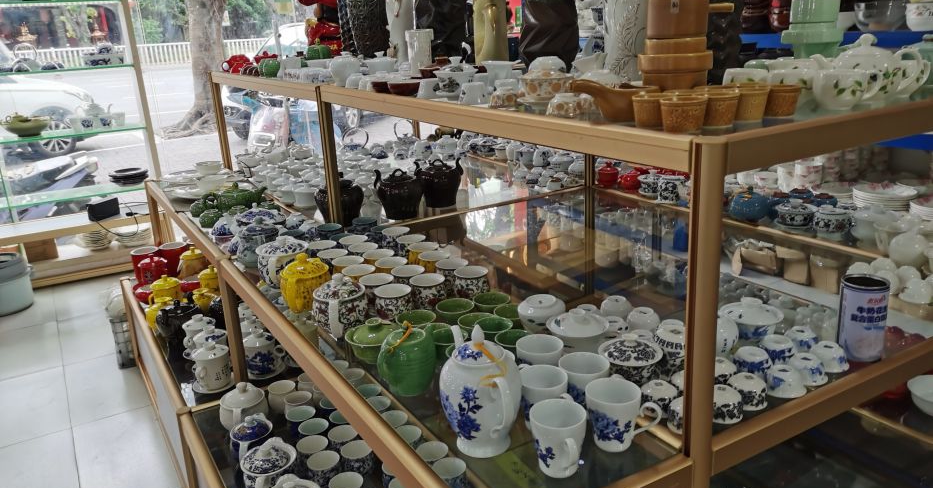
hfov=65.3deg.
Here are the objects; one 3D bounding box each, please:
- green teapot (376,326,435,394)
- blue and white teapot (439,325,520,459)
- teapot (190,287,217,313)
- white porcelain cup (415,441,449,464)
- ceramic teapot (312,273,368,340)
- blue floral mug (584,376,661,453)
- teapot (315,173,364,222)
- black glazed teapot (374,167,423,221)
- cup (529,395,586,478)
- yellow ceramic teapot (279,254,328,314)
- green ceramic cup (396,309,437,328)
[{"bbox_3d":[-0.092,0.177,1.153,0.083,0.108,0.122,8,21,34],"label":"green teapot"},{"bbox_3d":[0.017,0.189,0.973,0.108,0.178,0.177,-10,18,-18],"label":"blue and white teapot"},{"bbox_3d":[-0.896,0.199,2.484,0.088,0.104,0.104,7,20,29],"label":"teapot"},{"bbox_3d":[-0.071,0.467,1.550,0.071,0.058,0.071,-3,17,1],"label":"white porcelain cup"},{"bbox_3d":[-0.242,0.114,1.397,0.103,0.117,0.135,-4,17,-2],"label":"ceramic teapot"},{"bbox_3d":[0.211,0.234,0.982,0.100,0.081,0.074,0,17,10],"label":"blue floral mug"},{"bbox_3d":[-0.383,-0.142,2.185,0.143,0.145,0.160,-2,17,5],"label":"teapot"},{"bbox_3d":[-0.198,-0.152,2.148,0.148,0.144,0.124,-7,18,-13],"label":"black glazed teapot"},{"bbox_3d":[0.118,0.249,0.905,0.070,0.078,0.089,-7,18,-13],"label":"cup"},{"bbox_3d":[-0.326,0.079,1.470,0.096,0.117,0.125,2,18,17],"label":"yellow ceramic teapot"},{"bbox_3d":[-0.090,0.155,1.334,0.071,0.043,0.071,-4,17,0],"label":"green ceramic cup"}]

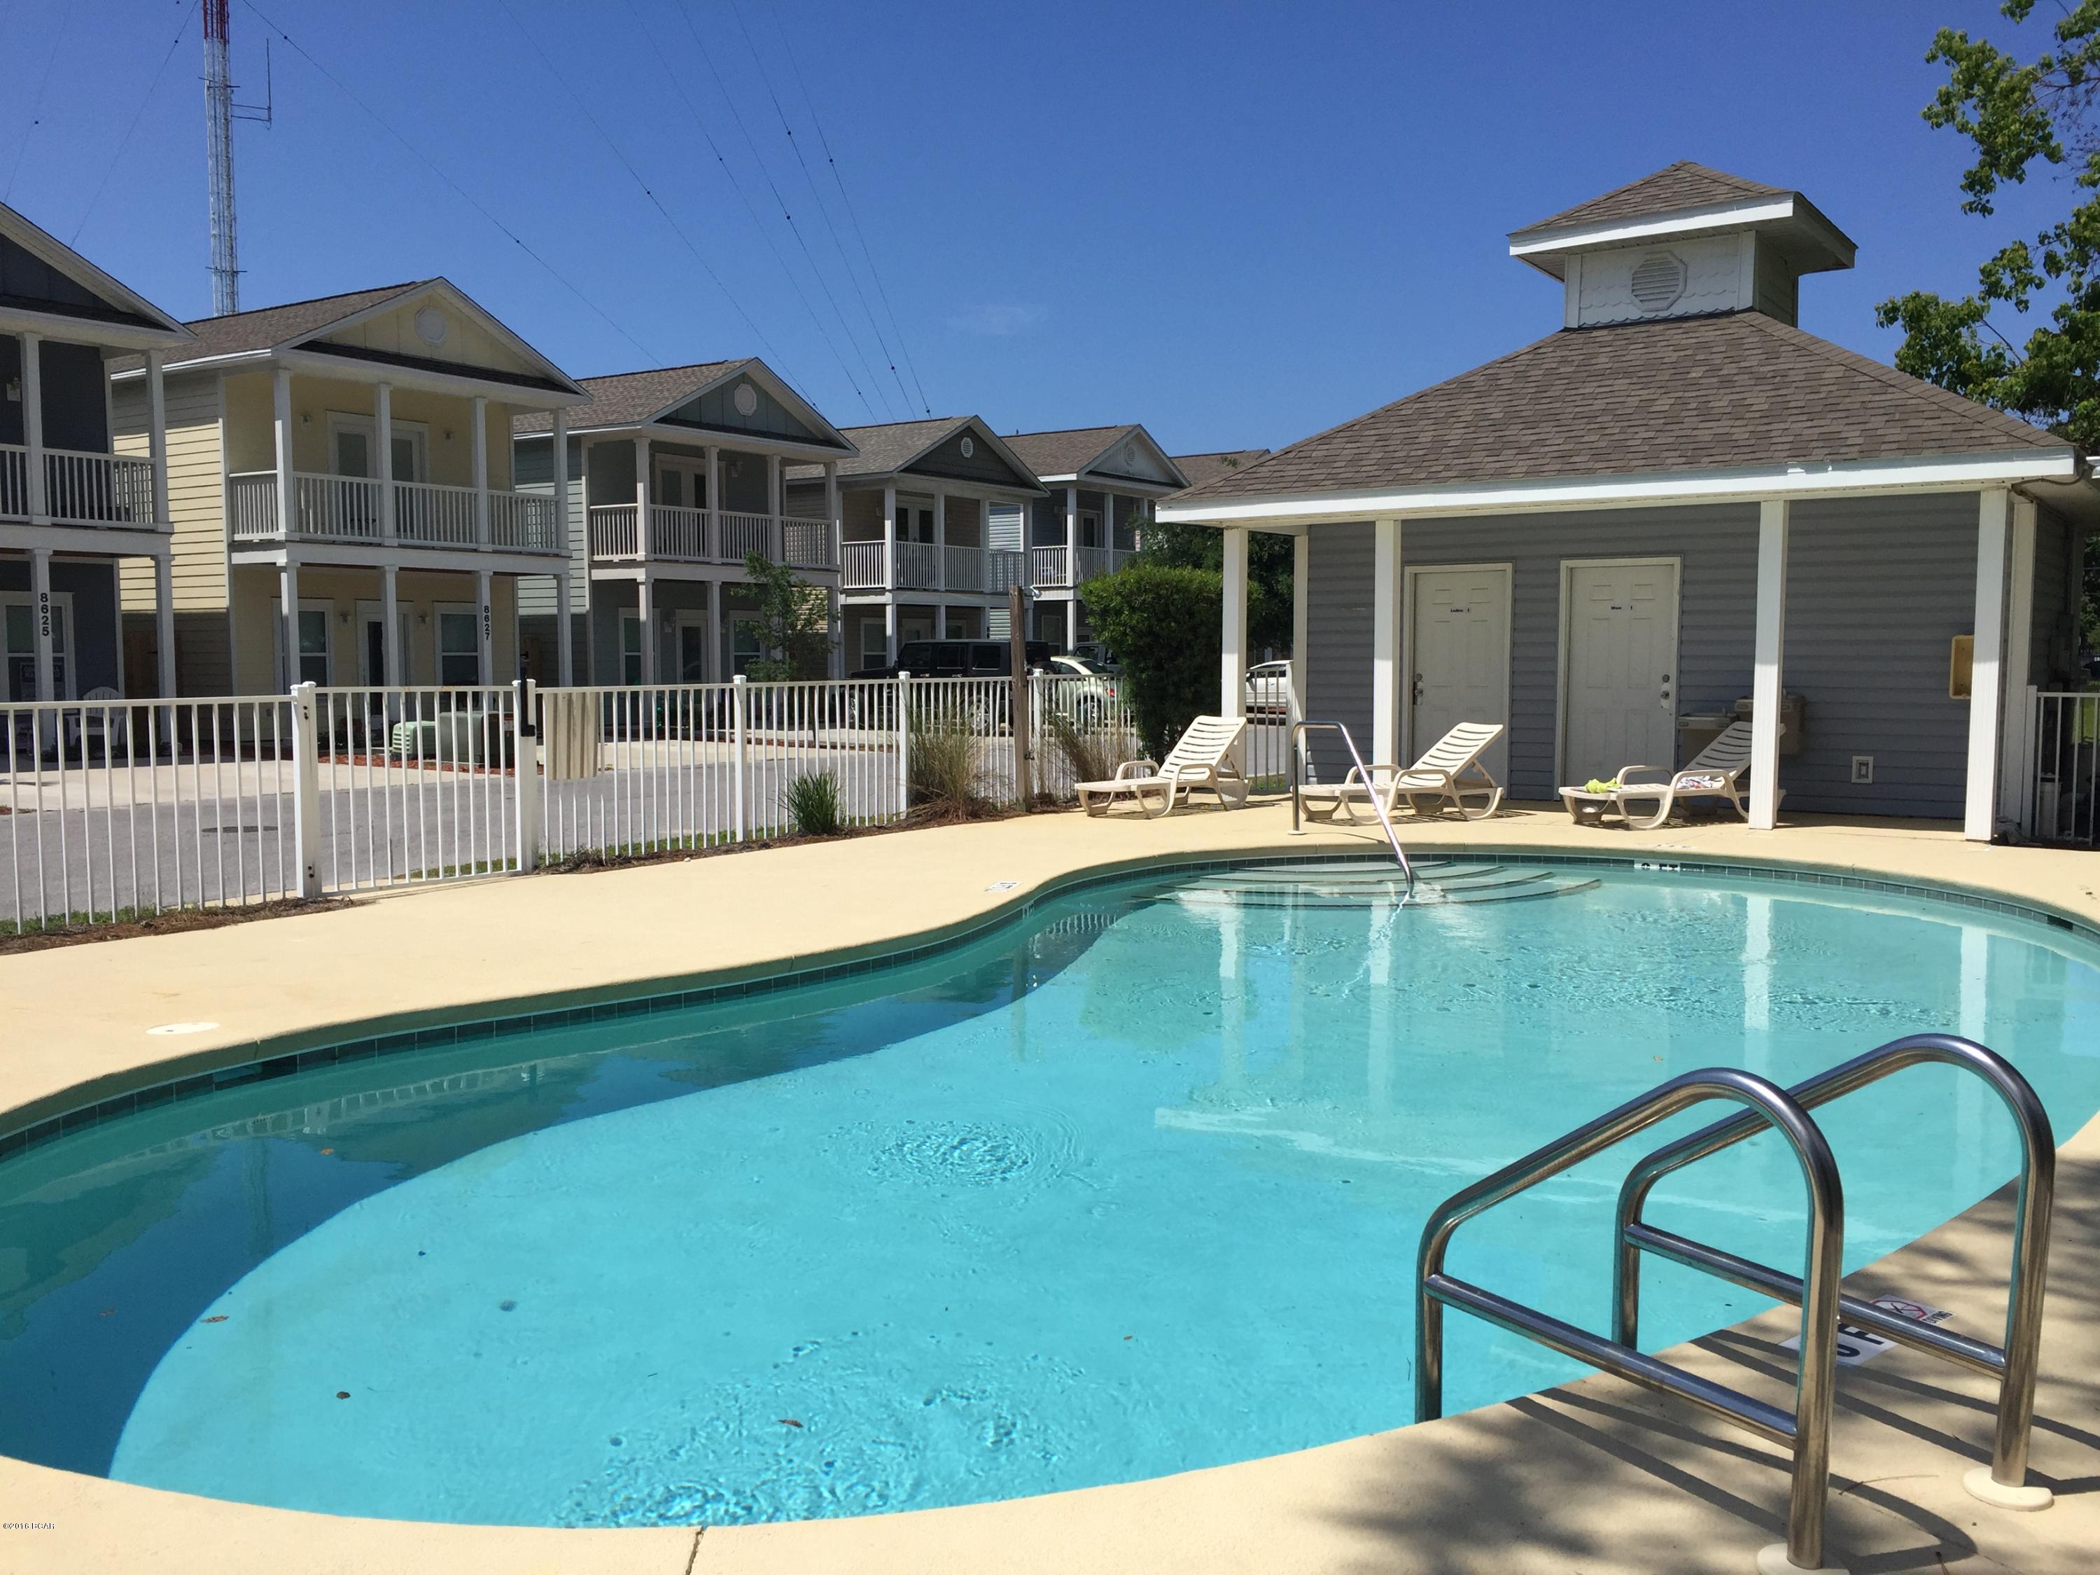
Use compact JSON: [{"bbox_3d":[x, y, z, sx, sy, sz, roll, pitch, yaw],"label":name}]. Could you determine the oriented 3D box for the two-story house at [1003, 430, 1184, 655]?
[{"bbox_3d":[-1.980,-6.096,49.987,10.500,7.556,6.100,3,6,33],"label":"two-story house"}]

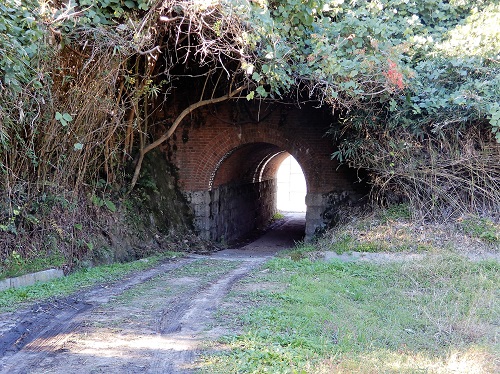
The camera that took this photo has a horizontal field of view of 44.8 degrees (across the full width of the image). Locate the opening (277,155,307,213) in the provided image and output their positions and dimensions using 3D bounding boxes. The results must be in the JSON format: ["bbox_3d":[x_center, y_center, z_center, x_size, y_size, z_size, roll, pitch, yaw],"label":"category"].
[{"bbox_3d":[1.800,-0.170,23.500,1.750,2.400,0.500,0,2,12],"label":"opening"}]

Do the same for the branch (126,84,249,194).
[{"bbox_3d":[-1.370,-1.090,13.300,2.600,2.300,0.900,0,2,0],"label":"branch"}]

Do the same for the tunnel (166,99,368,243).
[{"bbox_3d":[1.160,-0.520,18.900,5.000,3.500,8.000,0,2,12],"label":"tunnel"}]

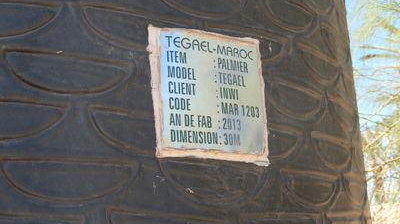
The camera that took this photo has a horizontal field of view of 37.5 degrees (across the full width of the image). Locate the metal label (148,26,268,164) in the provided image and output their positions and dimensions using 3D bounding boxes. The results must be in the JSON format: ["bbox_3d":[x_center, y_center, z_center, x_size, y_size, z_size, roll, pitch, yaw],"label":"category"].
[{"bbox_3d":[0.015,-0.023,0.762,0.166,0.174,0.009,5,-18,-29],"label":"metal label"}]

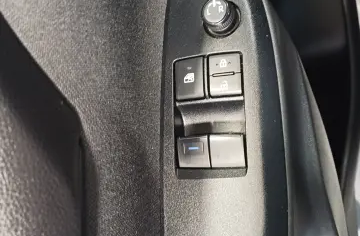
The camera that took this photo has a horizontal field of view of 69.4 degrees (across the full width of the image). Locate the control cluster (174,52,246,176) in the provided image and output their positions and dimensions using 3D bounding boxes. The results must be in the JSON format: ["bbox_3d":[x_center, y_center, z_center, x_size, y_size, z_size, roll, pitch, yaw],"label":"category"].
[{"bbox_3d":[0.021,-0.002,0.187,0.048,0.018,0.084,-3,83,14],"label":"control cluster"}]

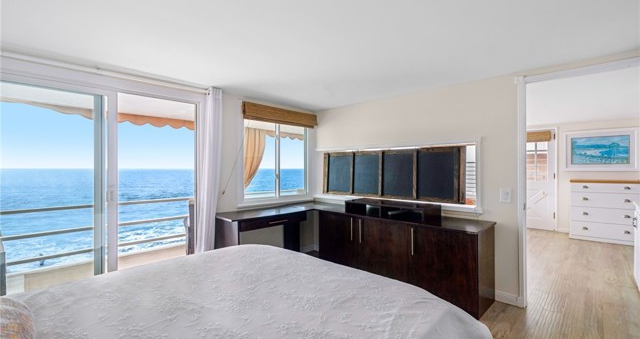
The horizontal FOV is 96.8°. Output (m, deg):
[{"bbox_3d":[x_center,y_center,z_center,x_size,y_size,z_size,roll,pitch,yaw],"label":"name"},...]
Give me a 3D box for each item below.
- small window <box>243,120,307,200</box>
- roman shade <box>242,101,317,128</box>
[{"bbox_3d":[-0.559,-0.154,3.824,0.080,1.056,1.093,0,0,43],"label":"small window"},{"bbox_3d":[-0.486,-0.703,3.853,0.081,0.202,1.248,0,0,43],"label":"roman shade"}]

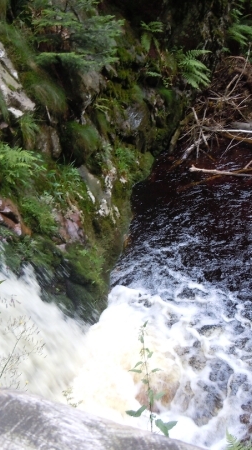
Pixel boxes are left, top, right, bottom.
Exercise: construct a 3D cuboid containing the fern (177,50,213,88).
[{"bbox_3d":[1.163,-2.658,8.830,0.560,0.540,0.550,11,34,17],"label":"fern"}]

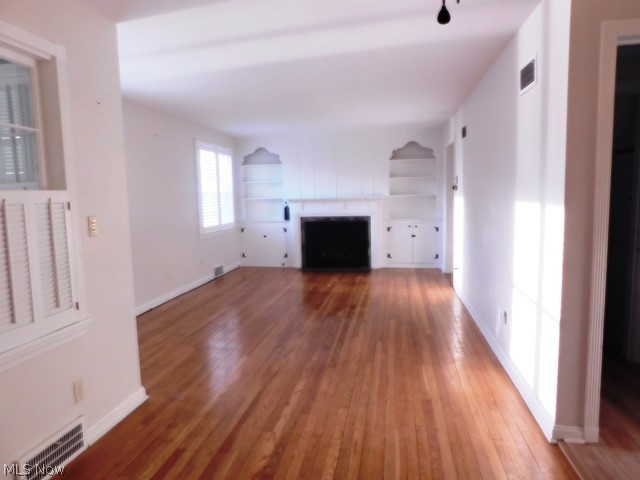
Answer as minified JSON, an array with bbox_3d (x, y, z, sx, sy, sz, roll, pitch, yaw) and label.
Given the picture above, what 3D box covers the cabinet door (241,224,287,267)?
[{"bbox_3d":[-1.083,0.106,8.186,0.910,0.800,0.040,0,6,10],"label":"cabinet door"}]

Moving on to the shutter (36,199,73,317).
[{"bbox_3d":[-1.343,0.099,2.168,0.030,0.650,0.215,0,6,10],"label":"shutter"}]

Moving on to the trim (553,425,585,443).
[{"bbox_3d":[1.343,1.050,2.300,0.165,0.102,0.022,0,6,10],"label":"trim"}]

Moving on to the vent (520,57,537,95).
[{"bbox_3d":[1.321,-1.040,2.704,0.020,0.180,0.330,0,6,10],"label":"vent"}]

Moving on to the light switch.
[{"bbox_3d":[-1.292,-0.076,2.432,0.015,0.116,0.073,0,6,10],"label":"light switch"}]

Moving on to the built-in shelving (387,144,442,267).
[{"bbox_3d":[1.694,-0.628,7.731,0.960,2.280,0.300,0,6,10],"label":"built-in shelving"}]

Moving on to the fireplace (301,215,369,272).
[{"bbox_3d":[0.321,0.044,7.856,1.270,0.980,0.380,0,6,10],"label":"fireplace"}]

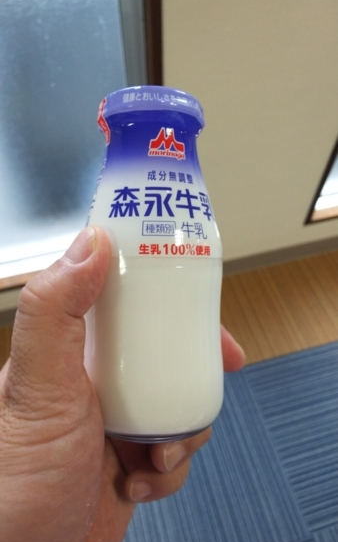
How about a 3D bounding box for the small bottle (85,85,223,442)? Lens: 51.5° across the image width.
[{"bbox_3d":[-0.007,-0.003,0.155,0.061,0.061,0.135,-1,92,-21],"label":"small bottle"}]

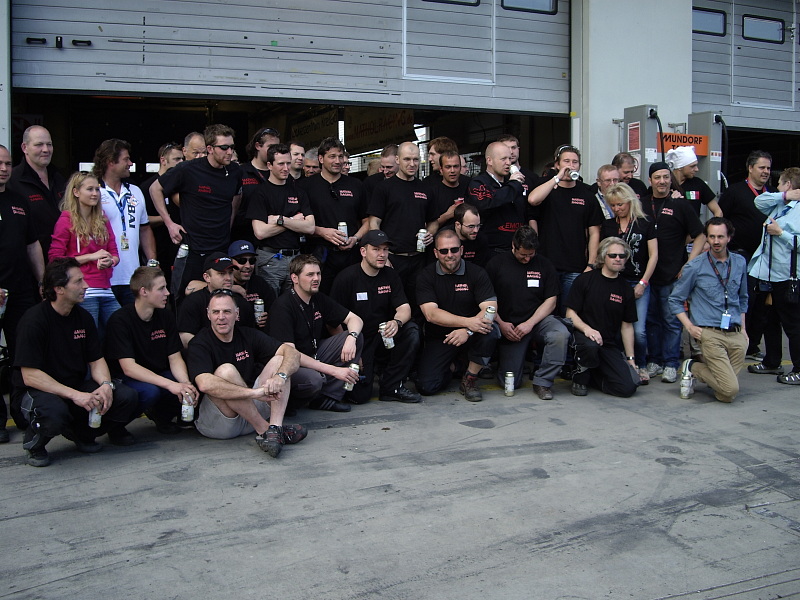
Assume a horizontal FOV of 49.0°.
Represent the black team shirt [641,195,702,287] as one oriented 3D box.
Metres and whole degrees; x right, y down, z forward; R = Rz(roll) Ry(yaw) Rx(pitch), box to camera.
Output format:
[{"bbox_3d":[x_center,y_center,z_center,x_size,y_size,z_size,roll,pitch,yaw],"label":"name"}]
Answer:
[{"bbox_3d":[2.141,-0.471,6.950,0.550,0.720,0.320,3,6,25],"label":"black team shirt"}]

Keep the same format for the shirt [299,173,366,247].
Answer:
[{"bbox_3d":[-0.492,-0.645,6.400,0.540,0.600,0.320,-2,6,-16],"label":"shirt"}]

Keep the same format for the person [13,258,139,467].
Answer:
[{"bbox_3d":[-1.739,0.298,4.750,0.680,1.020,0.580,4,7,40],"label":"person"}]

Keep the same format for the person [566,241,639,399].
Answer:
[{"bbox_3d":[1.524,0.090,6.640,0.600,1.150,0.750,1,5,8],"label":"person"}]

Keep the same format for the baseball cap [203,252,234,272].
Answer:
[{"bbox_3d":[-1.117,-0.236,5.450,0.260,0.135,0.180,5,7,44],"label":"baseball cap"}]

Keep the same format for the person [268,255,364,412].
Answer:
[{"bbox_3d":[-0.553,0.206,5.750,0.680,1.020,0.560,4,7,40],"label":"person"}]

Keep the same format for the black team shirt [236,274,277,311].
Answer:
[{"bbox_3d":[-1.029,0.110,5.850,0.480,0.580,0.320,-2,6,-25],"label":"black team shirt"}]

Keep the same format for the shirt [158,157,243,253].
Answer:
[{"bbox_3d":[-1.264,-0.614,5.650,0.530,0.630,0.310,-4,6,-36],"label":"shirt"}]

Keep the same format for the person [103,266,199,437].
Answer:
[{"bbox_3d":[-1.510,0.291,5.380,0.680,0.990,0.560,5,7,43],"label":"person"}]

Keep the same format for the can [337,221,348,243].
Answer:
[{"bbox_3d":[-0.400,-0.469,6.170,0.066,0.166,0.066,-8,7,0],"label":"can"}]

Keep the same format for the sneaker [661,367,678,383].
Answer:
[{"bbox_3d":[2.118,0.585,6.880,0.115,0.120,0.300,2,6,22],"label":"sneaker"}]

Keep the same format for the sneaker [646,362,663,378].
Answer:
[{"bbox_3d":[2.053,0.563,7.050,0.115,0.120,0.300,4,6,33],"label":"sneaker"}]

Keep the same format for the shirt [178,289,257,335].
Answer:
[{"bbox_3d":[-1.164,0.215,5.600,0.520,0.560,0.320,-3,6,-32],"label":"shirt"}]

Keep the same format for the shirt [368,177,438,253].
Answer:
[{"bbox_3d":[0.030,-0.633,6.580,0.550,0.600,0.320,-2,6,-18],"label":"shirt"}]

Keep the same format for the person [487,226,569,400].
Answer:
[{"bbox_3d":[0.963,0.057,6.630,0.640,1.220,0.800,0,5,-2],"label":"person"}]

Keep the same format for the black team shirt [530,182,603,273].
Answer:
[{"bbox_3d":[1.270,-0.553,6.700,0.530,0.680,0.290,0,5,-2],"label":"black team shirt"}]

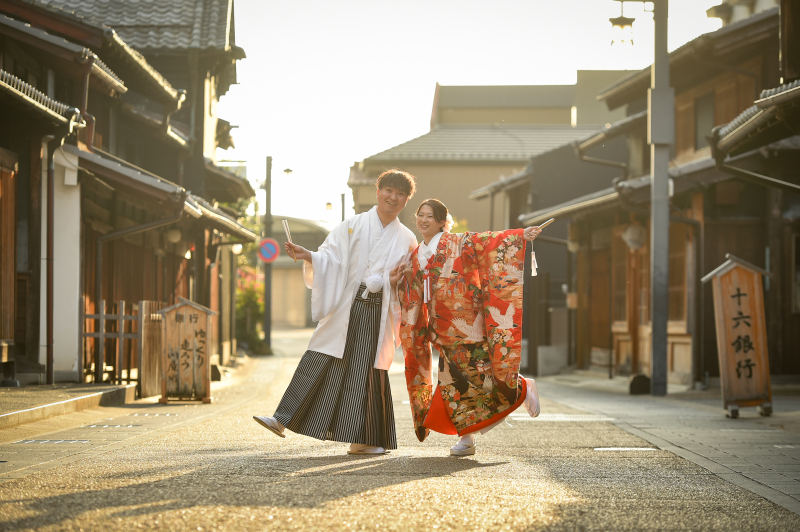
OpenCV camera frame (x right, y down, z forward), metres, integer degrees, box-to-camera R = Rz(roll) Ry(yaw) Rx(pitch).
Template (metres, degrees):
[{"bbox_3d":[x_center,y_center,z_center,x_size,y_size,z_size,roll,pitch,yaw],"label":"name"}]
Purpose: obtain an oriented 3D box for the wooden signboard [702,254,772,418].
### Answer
[{"bbox_3d":[2.658,0.547,22.400,0.560,1.280,0.290,-4,-1,-1],"label":"wooden signboard"}]

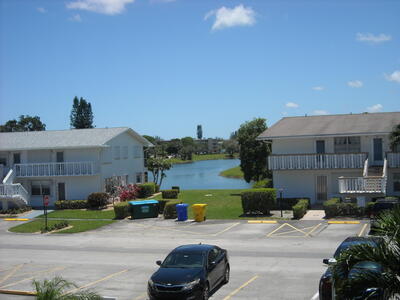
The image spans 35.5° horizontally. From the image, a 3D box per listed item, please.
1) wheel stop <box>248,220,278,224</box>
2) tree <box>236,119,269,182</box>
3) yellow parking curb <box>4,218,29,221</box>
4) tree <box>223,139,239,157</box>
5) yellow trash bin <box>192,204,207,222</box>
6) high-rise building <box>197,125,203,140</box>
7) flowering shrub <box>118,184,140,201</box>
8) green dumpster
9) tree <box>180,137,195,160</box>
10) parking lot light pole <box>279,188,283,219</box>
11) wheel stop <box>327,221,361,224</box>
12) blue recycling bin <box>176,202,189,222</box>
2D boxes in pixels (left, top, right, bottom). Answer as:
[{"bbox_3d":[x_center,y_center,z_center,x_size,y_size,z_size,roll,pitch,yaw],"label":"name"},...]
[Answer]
[{"bbox_3d":[3.824,4.450,38.300,1.830,0.140,0.190,-2,0,17],"label":"wheel stop"},{"bbox_3d":[6.577,0.183,76.000,4.100,8.000,4.100,-2,0,17],"label":"tree"},{"bbox_3d":[-12.557,4.776,42.700,1.880,0.140,0.200,-2,0,17],"label":"yellow parking curb"},{"bbox_3d":[15.401,-0.745,310.000,8.000,9.800,7.500,-2,0,0],"label":"tree"},{"bbox_3d":[0.013,3.974,39.300,0.850,1.130,0.700,-2,0,-44],"label":"yellow trash bin"},{"bbox_3d":[-0.288,-9.615,600.000,6.000,30.000,6.000,-2,0,17],"label":"high-rise building"},{"bbox_3d":[-6.270,3.798,55.500,1.850,1.450,1.600,-2,0,17],"label":"flowering shrub"},{"bbox_3d":[-3.727,4.049,41.900,1.850,1.220,1.100,-2,0,-18],"label":"green dumpster"},{"bbox_3d":[-5.625,-0.519,270.000,5.800,10.200,5.800,-2,0,17],"label":"tree"},{"bbox_3d":[5.335,3.482,41.000,0.250,1.920,0.250,-2,0,17],"label":"parking lot light pole"},{"bbox_3d":[8.469,4.282,36.700,1.830,0.140,0.190,-2,0,17],"label":"wheel stop"},{"bbox_3d":[-1.098,3.916,39.600,0.730,1.100,0.630,-2,0,-41],"label":"blue recycling bin"}]

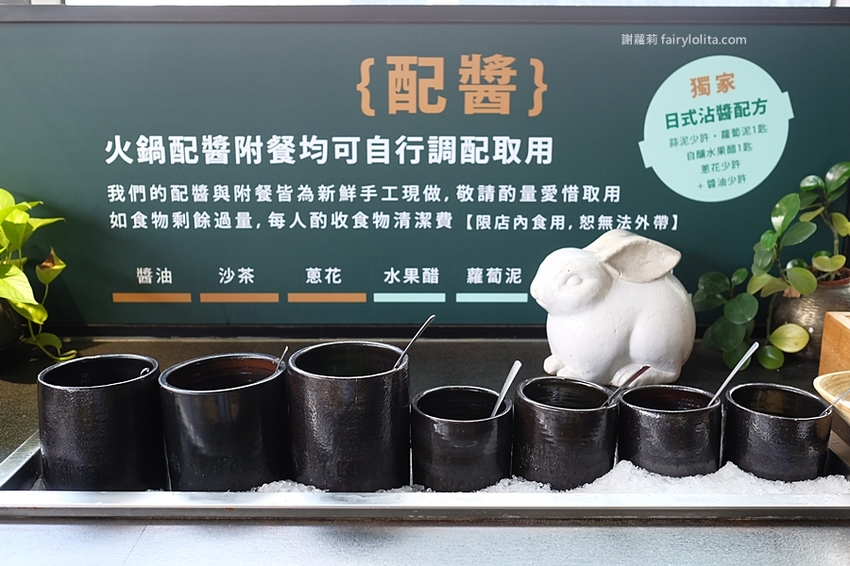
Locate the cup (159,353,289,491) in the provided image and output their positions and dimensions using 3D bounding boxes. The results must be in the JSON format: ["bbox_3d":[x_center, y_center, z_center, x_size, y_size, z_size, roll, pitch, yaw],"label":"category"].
[{"bbox_3d":[-0.216,0.159,0.903,0.133,0.129,0.133,-1,12,0],"label":"cup"}]

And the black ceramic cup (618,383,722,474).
[{"bbox_3d":[0.280,0.175,0.957,0.108,0.087,0.108,0,11,0],"label":"black ceramic cup"}]

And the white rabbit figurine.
[{"bbox_3d":[0.284,0.026,1.269,0.242,0.226,0.150,-2,13,-8],"label":"white rabbit figurine"}]

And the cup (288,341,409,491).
[{"bbox_3d":[-0.085,0.153,0.922,0.132,0.142,0.132,1,13,0],"label":"cup"}]

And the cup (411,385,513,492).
[{"bbox_3d":[0.040,0.179,0.924,0.110,0.094,0.110,1,13,0],"label":"cup"}]

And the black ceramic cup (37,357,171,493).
[{"bbox_3d":[-0.374,0.167,0.963,0.128,0.137,0.128,0,12,0],"label":"black ceramic cup"}]

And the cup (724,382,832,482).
[{"bbox_3d":[0.393,0.175,0.934,0.110,0.089,0.110,1,13,0],"label":"cup"}]

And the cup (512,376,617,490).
[{"bbox_3d":[0.157,0.175,0.945,0.110,0.101,0.110,2,13,0],"label":"cup"}]

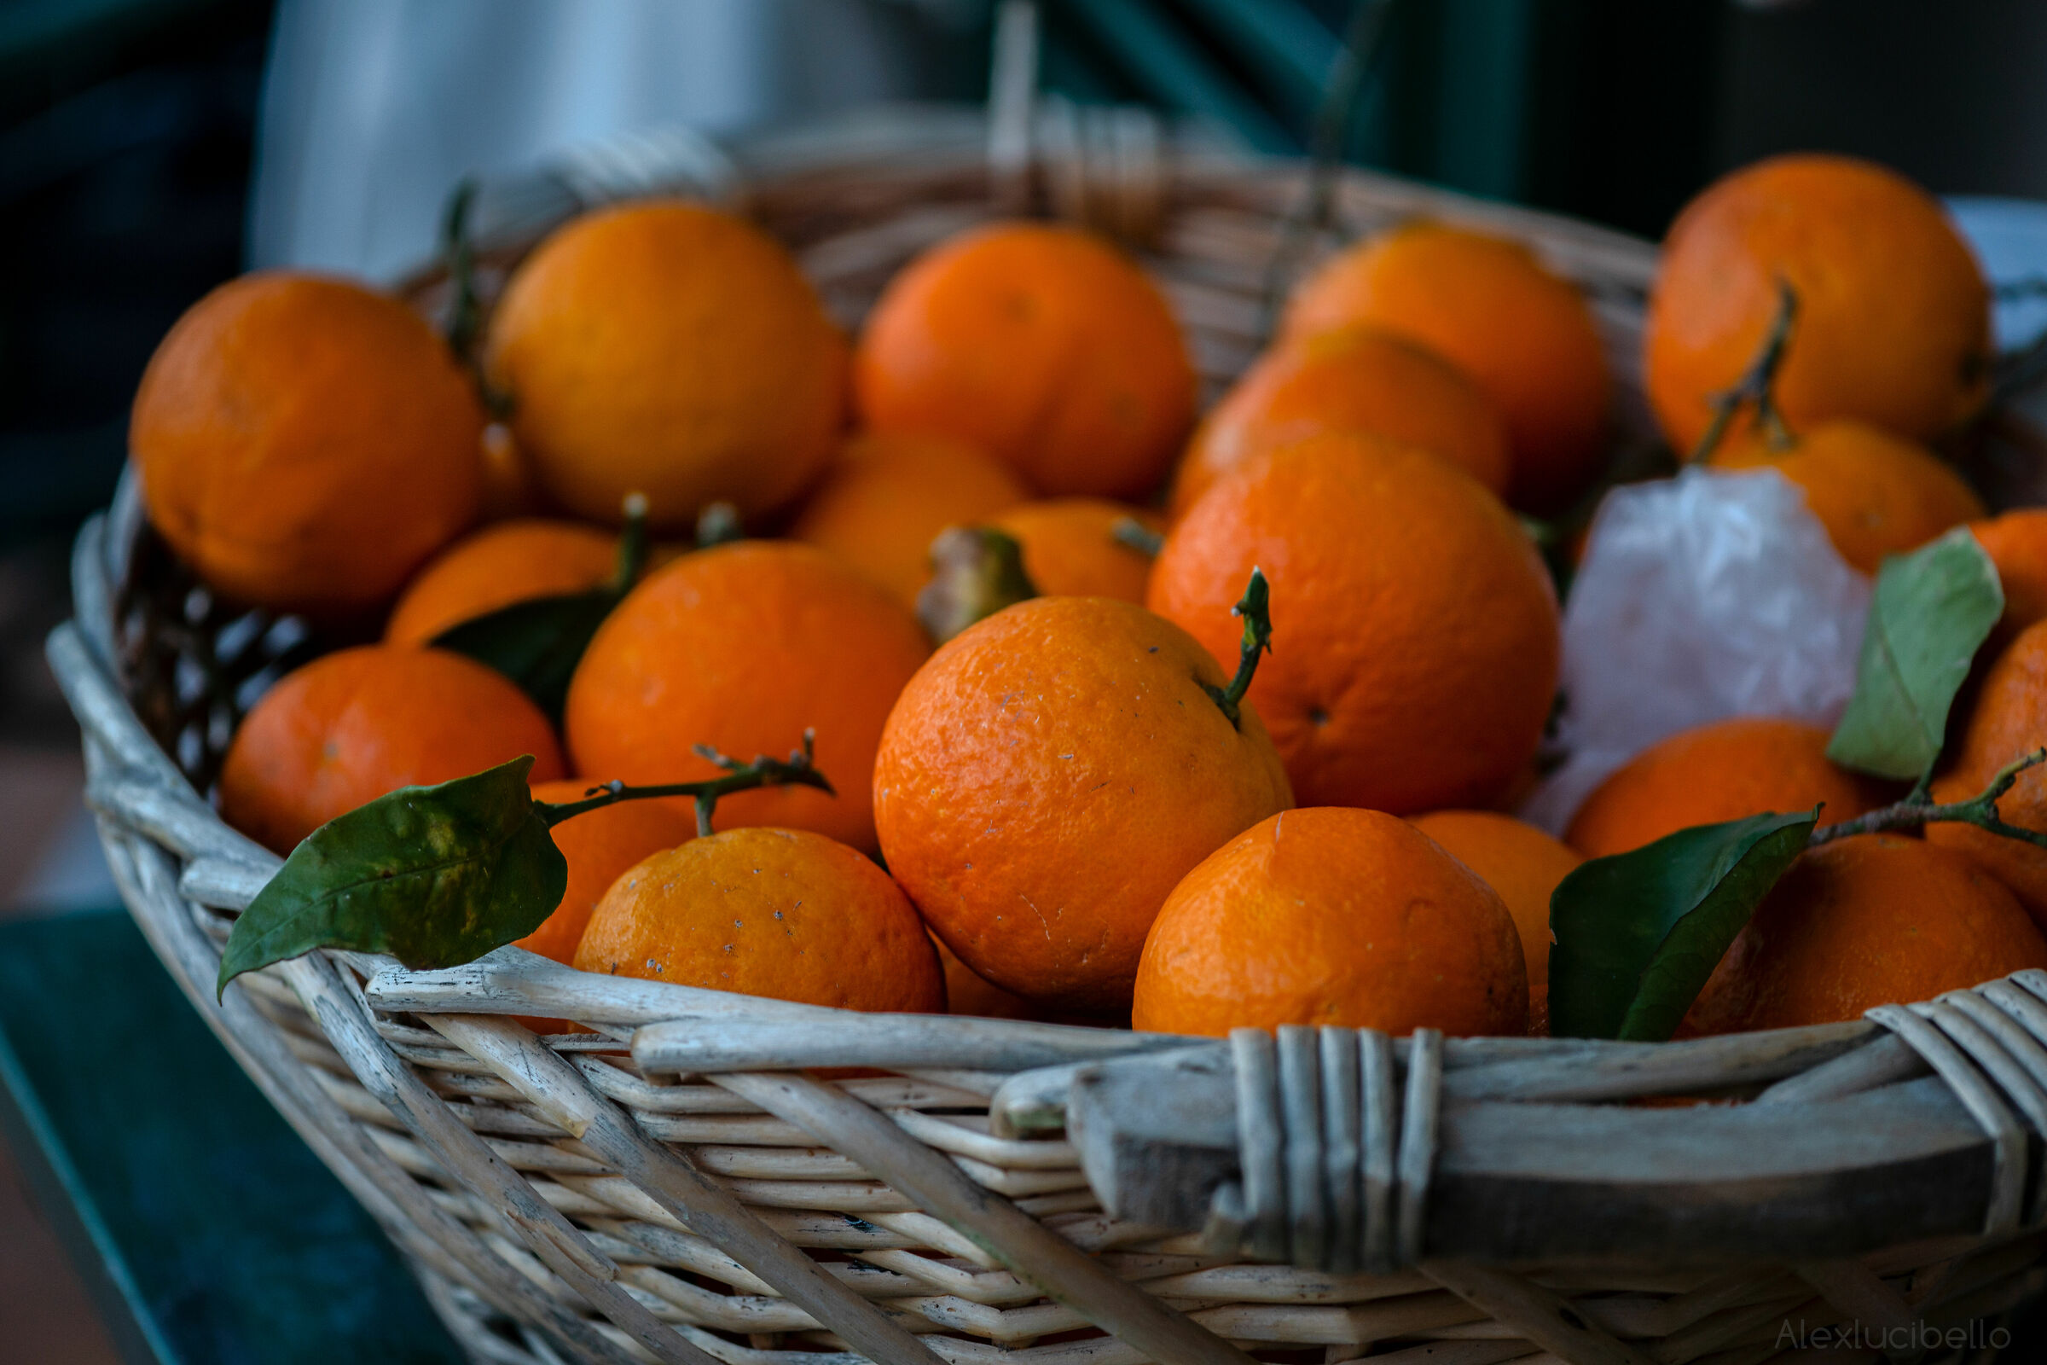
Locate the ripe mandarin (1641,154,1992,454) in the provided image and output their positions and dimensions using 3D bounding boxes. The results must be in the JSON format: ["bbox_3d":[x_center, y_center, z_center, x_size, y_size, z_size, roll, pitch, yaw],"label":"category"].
[{"bbox_3d":[0.167,-0.078,1.075,0.072,0.067,0.072,0,22,0],"label":"ripe mandarin"}]

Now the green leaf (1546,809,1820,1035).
[{"bbox_3d":[0.108,0.041,0.872,0.031,0.062,0.018,42,1,28],"label":"green leaf"}]

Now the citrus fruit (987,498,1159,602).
[{"bbox_3d":[0.010,-0.008,1.030,0.065,0.059,0.065,0,22,0],"label":"citrus fruit"}]

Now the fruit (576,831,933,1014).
[{"bbox_3d":[-0.046,0.052,0.895,0.065,0.054,0.064,0,25,0],"label":"fruit"}]

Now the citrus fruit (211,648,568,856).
[{"bbox_3d":[-0.120,0.019,0.970,0.066,0.053,0.065,0,22,0],"label":"citrus fruit"}]

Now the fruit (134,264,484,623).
[{"bbox_3d":[-0.148,-0.050,1.060,0.072,0.070,0.072,0,25,0],"label":"fruit"}]

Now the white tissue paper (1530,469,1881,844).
[{"bbox_3d":[0.133,-0.006,1.000,0.067,0.067,0.060,0,25,0],"label":"white tissue paper"}]

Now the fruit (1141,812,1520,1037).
[{"bbox_3d":[0.052,0.051,0.865,0.067,0.061,0.067,0,22,0],"label":"fruit"}]

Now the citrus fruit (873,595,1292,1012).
[{"bbox_3d":[0.011,0.021,0.895,0.072,0.070,0.072,0,22,0],"label":"citrus fruit"}]

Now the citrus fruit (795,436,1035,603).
[{"bbox_3d":[-0.024,-0.021,1.060,0.066,0.062,0.066,0,22,0],"label":"citrus fruit"}]

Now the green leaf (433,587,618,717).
[{"bbox_3d":[-0.097,-0.004,1.000,0.052,0.012,0.034,-25,56,-15],"label":"green leaf"}]

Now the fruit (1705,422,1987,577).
[{"bbox_3d":[0.163,-0.023,1.030,0.065,0.059,0.065,0,22,0],"label":"fruit"}]

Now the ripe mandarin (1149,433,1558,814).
[{"bbox_3d":[0.061,-0.011,0.950,0.075,0.070,0.073,0,25,0],"label":"ripe mandarin"}]

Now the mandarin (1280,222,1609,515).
[{"bbox_3d":[0.093,-0.069,1.135,0.072,0.064,0.072,0,25,0],"label":"mandarin"}]

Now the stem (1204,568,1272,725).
[{"bbox_3d":[0.037,-0.006,0.878,0.011,0.030,0.012,11,15,-3],"label":"stem"}]

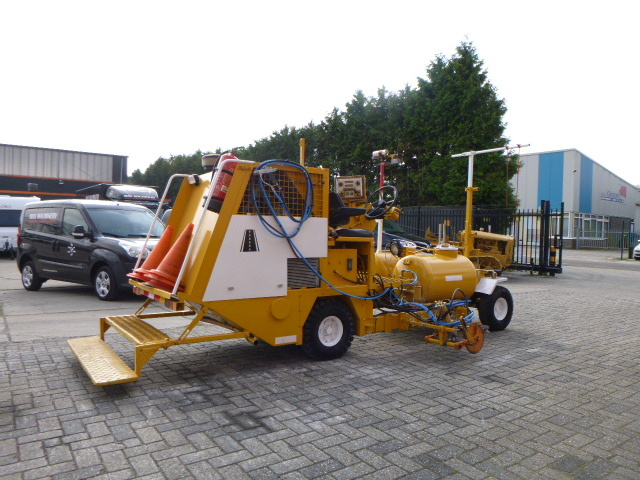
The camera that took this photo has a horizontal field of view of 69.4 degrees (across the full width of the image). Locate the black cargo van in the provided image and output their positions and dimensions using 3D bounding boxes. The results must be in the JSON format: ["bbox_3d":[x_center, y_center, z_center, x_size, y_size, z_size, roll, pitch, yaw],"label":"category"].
[{"bbox_3d":[-4.301,0.142,9.396,4.390,1.850,1.850,2,1,34],"label":"black cargo van"}]

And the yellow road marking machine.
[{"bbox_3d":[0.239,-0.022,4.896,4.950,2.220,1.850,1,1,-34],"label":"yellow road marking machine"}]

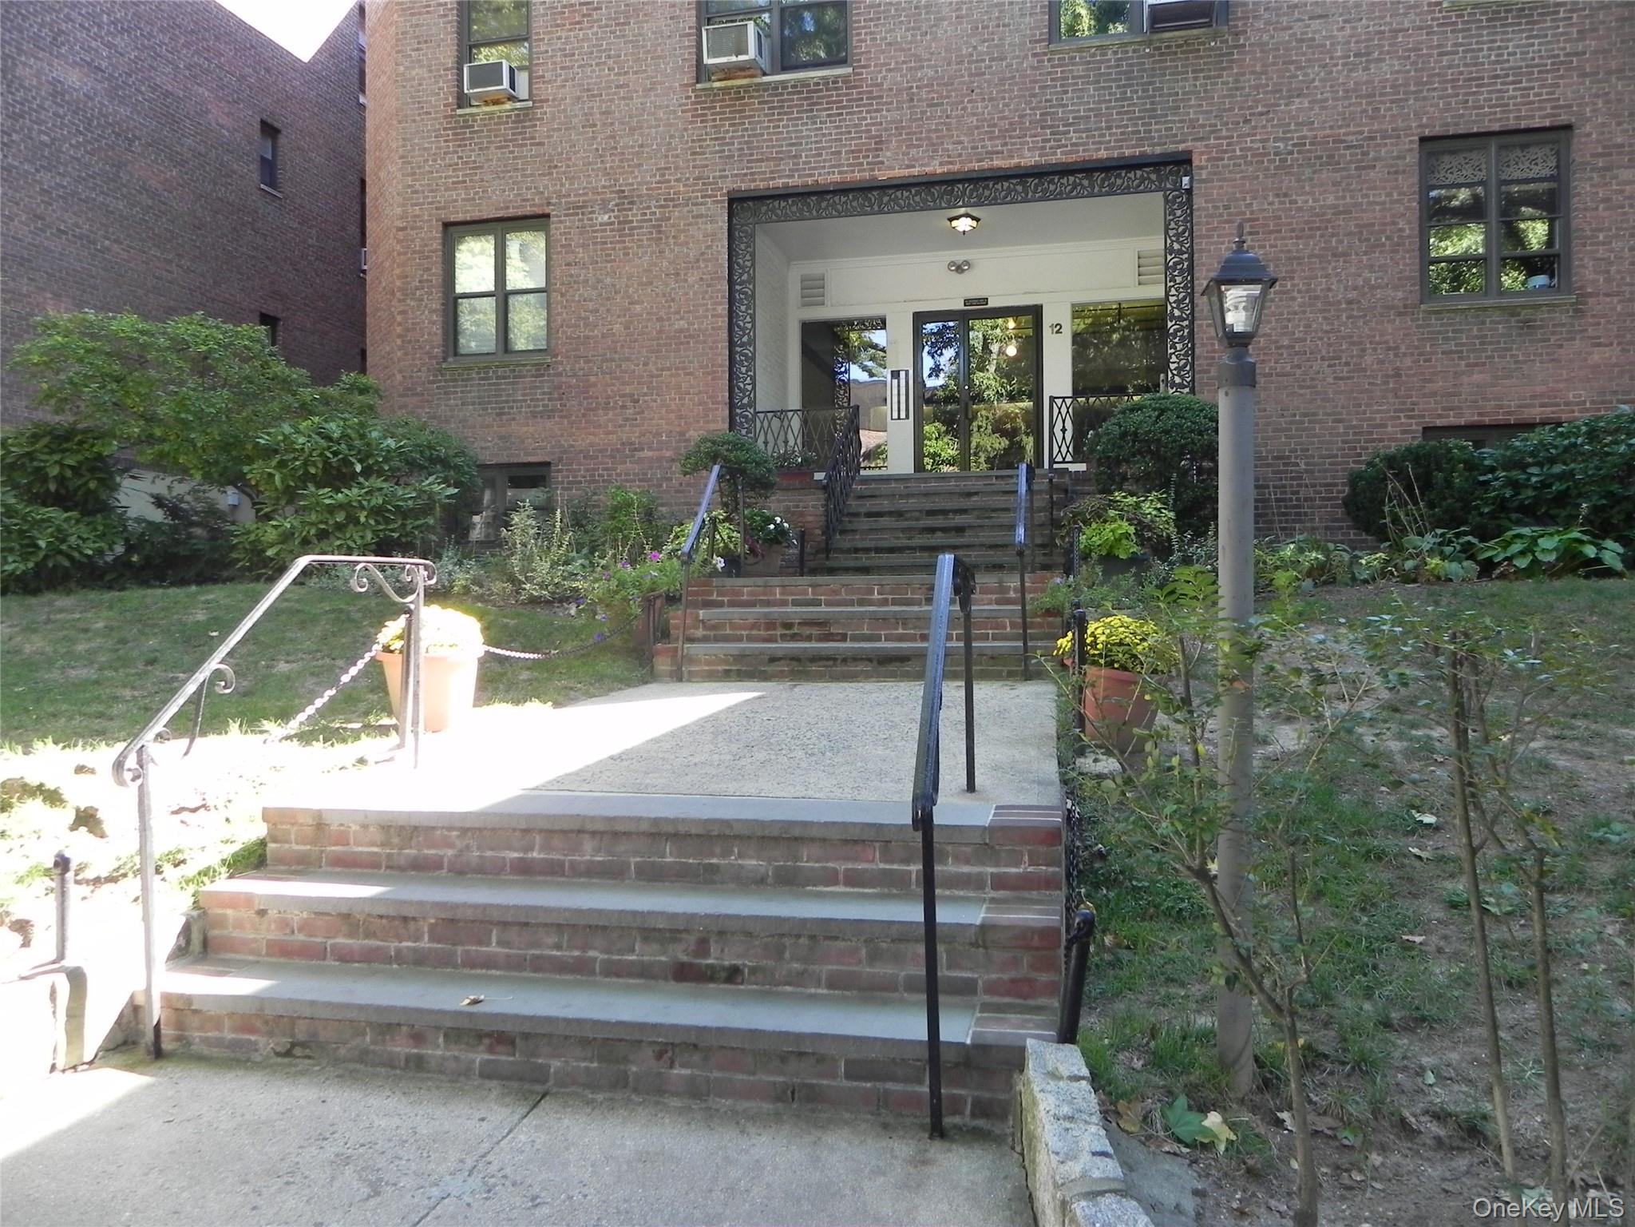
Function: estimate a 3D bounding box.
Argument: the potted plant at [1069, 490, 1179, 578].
[{"bbox_3d":[2.347,-0.601,9.400,0.812,0.665,0.720,0,0,13],"label":"potted plant"}]

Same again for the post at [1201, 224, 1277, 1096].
[{"bbox_3d":[0.929,0.098,2.713,0.155,1.915,0.155,0,-1,0],"label":"post"}]

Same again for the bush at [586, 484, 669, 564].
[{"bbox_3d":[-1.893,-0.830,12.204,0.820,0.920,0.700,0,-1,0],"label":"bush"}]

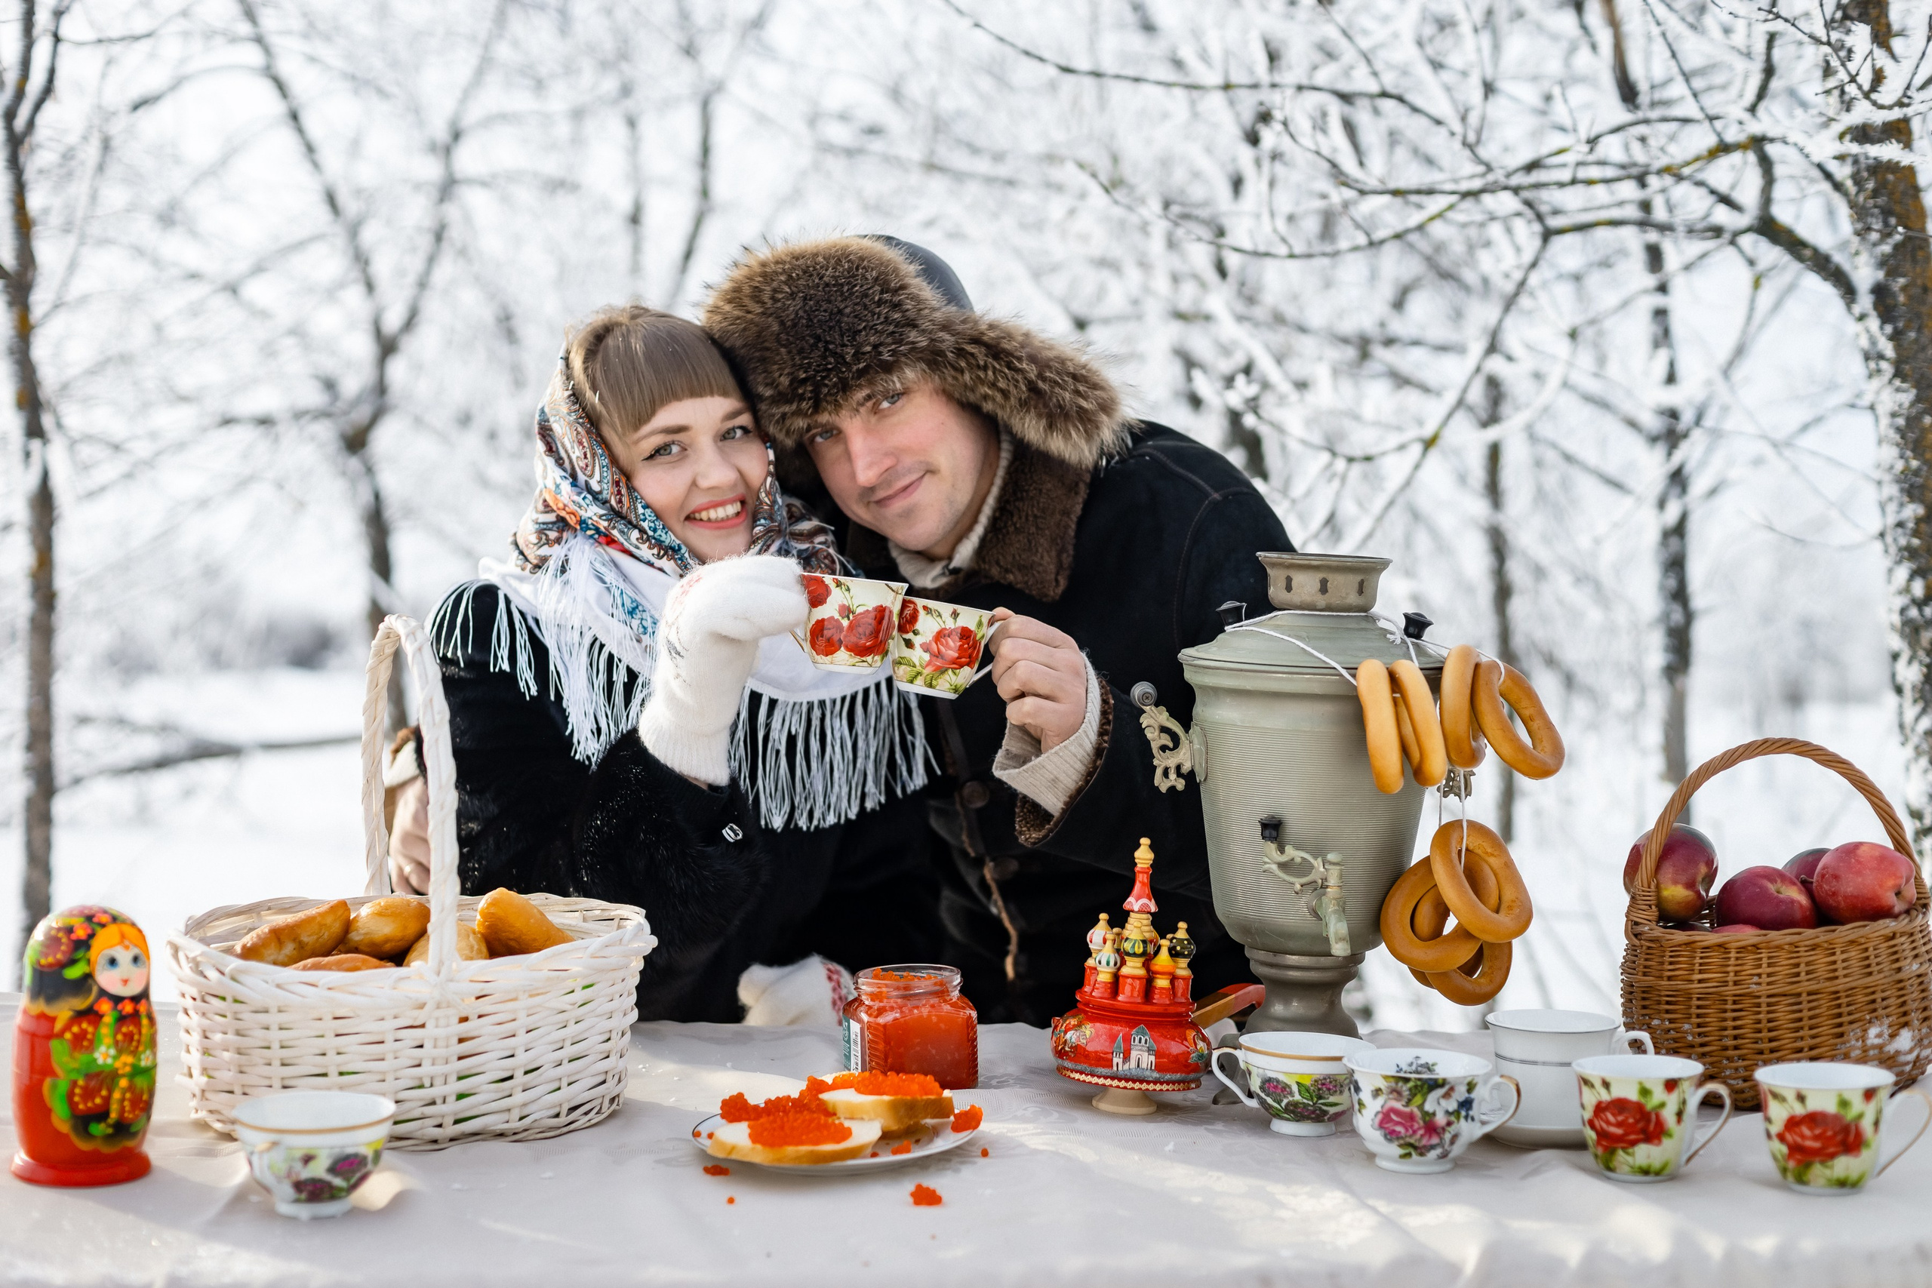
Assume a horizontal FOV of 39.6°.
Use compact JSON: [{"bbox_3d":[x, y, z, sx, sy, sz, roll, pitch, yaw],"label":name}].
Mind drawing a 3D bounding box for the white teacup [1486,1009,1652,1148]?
[{"bbox_3d":[0.417,0.301,1.852,0.115,0.078,0.091,1,2,0],"label":"white teacup"}]

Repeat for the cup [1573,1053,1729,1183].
[{"bbox_3d":[0.434,0.302,1.687,0.101,0.069,0.081,1,2,29],"label":"cup"}]

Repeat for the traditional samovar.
[{"bbox_3d":[0.257,0.131,1.972,0.262,0.390,0.225,0,2,-6],"label":"traditional samovar"}]

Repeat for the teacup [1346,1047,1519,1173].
[{"bbox_3d":[0.305,0.304,1.761,0.115,0.073,0.097,1,2,0],"label":"teacup"}]

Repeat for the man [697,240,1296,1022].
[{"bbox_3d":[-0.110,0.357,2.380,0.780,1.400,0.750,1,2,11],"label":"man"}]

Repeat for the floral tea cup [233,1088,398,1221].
[{"bbox_3d":[-0.395,0.310,1.604,0.094,0.058,0.112,0,2,10],"label":"floral tea cup"}]

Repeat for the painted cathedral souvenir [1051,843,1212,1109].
[{"bbox_3d":[0.121,0.238,1.925,0.115,0.195,0.113,3,2,-3],"label":"painted cathedral souvenir"}]

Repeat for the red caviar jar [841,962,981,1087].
[{"bbox_3d":[-0.041,0.288,2.017,0.086,0.080,0.086,0,2,-16],"label":"red caviar jar"}]

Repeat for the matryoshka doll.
[{"bbox_3d":[-0.562,0.252,1.702,0.087,0.168,0.087,2,3,37],"label":"matryoshka doll"}]

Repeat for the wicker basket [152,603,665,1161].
[{"bbox_3d":[-0.389,0.160,1.878,0.335,0.345,0.260,0,2,-13],"label":"wicker basket"}]

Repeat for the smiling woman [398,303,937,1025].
[{"bbox_3d":[-0.235,0.369,2.235,0.560,1.310,0.660,-1,2,-15],"label":"smiling woman"}]

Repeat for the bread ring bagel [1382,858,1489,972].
[{"bbox_3d":[0.347,0.197,1.970,0.092,0.092,0.024,0,7,-13],"label":"bread ring bagel"}]

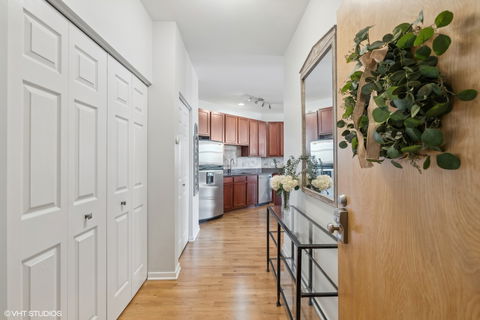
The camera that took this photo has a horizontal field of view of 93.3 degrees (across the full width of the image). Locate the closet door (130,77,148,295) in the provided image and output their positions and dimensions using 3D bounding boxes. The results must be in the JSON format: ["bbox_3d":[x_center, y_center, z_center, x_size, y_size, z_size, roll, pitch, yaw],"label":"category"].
[{"bbox_3d":[-0.970,0.232,2.190,0.035,2.010,0.370,0,0,0],"label":"closet door"}]

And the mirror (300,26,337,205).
[{"bbox_3d":[0.628,-0.315,1.840,0.050,1.250,0.820,0,0,0],"label":"mirror"}]

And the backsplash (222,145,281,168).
[{"bbox_3d":[0.420,-0.075,6.760,2.100,0.680,0.400,0,-1,-41],"label":"backsplash"}]

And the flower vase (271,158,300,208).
[{"bbox_3d":[0.490,0.240,2.430,0.310,0.570,0.290,0,0,0],"label":"flower vase"}]

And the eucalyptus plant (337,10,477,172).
[{"bbox_3d":[0.487,-0.210,0.690,0.190,0.480,0.450,0,0,-13],"label":"eucalyptus plant"}]

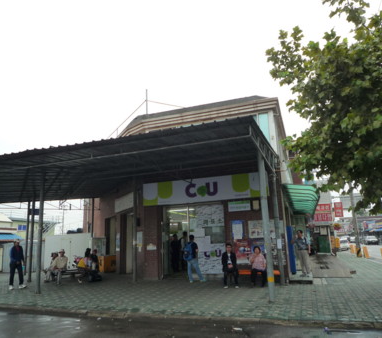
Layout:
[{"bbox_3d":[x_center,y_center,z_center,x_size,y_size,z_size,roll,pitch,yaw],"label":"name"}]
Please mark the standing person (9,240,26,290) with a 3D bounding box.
[{"bbox_3d":[-6.351,3.488,12.011,0.560,1.710,0.420,1,-12,-18],"label":"standing person"}]

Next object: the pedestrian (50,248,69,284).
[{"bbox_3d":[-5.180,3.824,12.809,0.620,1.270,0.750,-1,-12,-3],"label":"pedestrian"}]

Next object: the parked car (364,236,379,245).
[{"bbox_3d":[32.193,12.788,58.000,1.780,1.450,4.500,-8,-13,24],"label":"parked car"}]

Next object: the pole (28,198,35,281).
[{"bbox_3d":[-6.822,2.938,13.968,0.120,3.600,0.120,-6,-12,19],"label":"pole"}]

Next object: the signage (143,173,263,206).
[{"bbox_3d":[0.402,0.759,11.915,4.786,0.865,0.200,-6,-13,19],"label":"signage"}]

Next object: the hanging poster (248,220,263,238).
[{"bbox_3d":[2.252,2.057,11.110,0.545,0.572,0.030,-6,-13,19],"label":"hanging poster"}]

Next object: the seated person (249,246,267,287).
[{"bbox_3d":[2.118,3.091,10.279,0.500,1.200,0.650,-6,-12,19],"label":"seated person"}]

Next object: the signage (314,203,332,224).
[{"bbox_3d":[9.982,3.299,24.503,1.183,1.322,0.150,-6,-13,19],"label":"signage"}]

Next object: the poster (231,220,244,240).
[{"bbox_3d":[1.592,2.102,11.132,0.410,0.680,0.030,-6,-12,19],"label":"poster"}]

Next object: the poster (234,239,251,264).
[{"bbox_3d":[1.832,2.896,11.362,0.550,0.790,0.020,-7,-13,22],"label":"poster"}]

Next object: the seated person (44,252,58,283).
[{"bbox_3d":[-5.750,4.062,13.452,0.720,1.200,0.520,8,-16,-40],"label":"seated person"}]

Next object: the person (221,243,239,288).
[{"bbox_3d":[1.292,3.131,10.681,0.500,1.340,0.680,-5,-12,16],"label":"person"}]

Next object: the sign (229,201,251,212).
[{"bbox_3d":[1.697,1.304,11.427,0.747,0.357,0.100,-6,-13,19],"label":"sign"}]

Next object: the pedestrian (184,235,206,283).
[{"bbox_3d":[0.158,3.293,12.068,0.580,1.680,0.500,-7,-13,23],"label":"pedestrian"}]

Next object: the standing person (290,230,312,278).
[{"bbox_3d":[4.008,2.981,11.670,0.620,1.630,0.480,-8,-13,26],"label":"standing person"}]

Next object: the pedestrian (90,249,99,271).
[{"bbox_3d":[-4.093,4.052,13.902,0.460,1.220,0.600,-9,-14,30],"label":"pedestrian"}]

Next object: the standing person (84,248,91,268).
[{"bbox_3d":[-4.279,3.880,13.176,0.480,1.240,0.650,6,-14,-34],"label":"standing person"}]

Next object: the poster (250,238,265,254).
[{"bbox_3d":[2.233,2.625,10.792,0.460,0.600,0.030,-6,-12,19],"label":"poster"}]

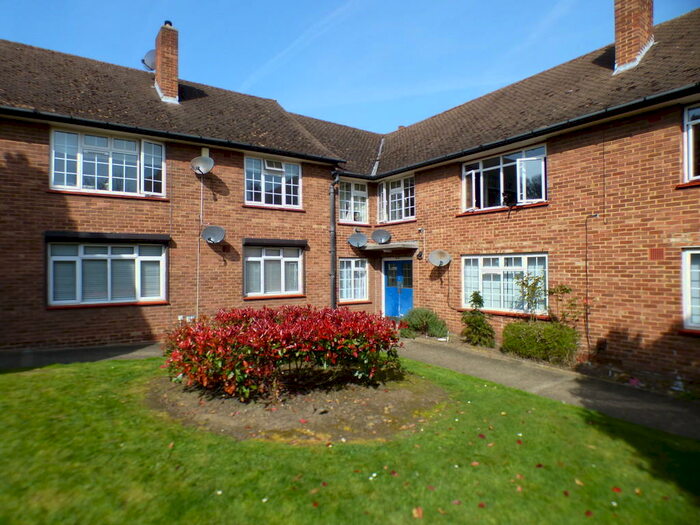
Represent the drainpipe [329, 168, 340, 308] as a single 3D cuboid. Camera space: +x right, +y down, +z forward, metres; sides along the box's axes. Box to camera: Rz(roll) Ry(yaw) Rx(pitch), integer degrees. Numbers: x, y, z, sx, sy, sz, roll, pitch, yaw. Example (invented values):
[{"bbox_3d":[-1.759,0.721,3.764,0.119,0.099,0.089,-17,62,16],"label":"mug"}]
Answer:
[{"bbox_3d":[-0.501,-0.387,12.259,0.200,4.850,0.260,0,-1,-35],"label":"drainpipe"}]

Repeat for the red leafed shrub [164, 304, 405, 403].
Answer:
[{"bbox_3d":[-0.973,1.356,6.636,3.669,1.085,2.100,-1,-1,-15],"label":"red leafed shrub"}]

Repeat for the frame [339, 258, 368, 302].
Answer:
[{"bbox_3d":[0.147,0.572,12.888,1.155,1.368,0.100,0,-1,-35],"label":"frame"}]

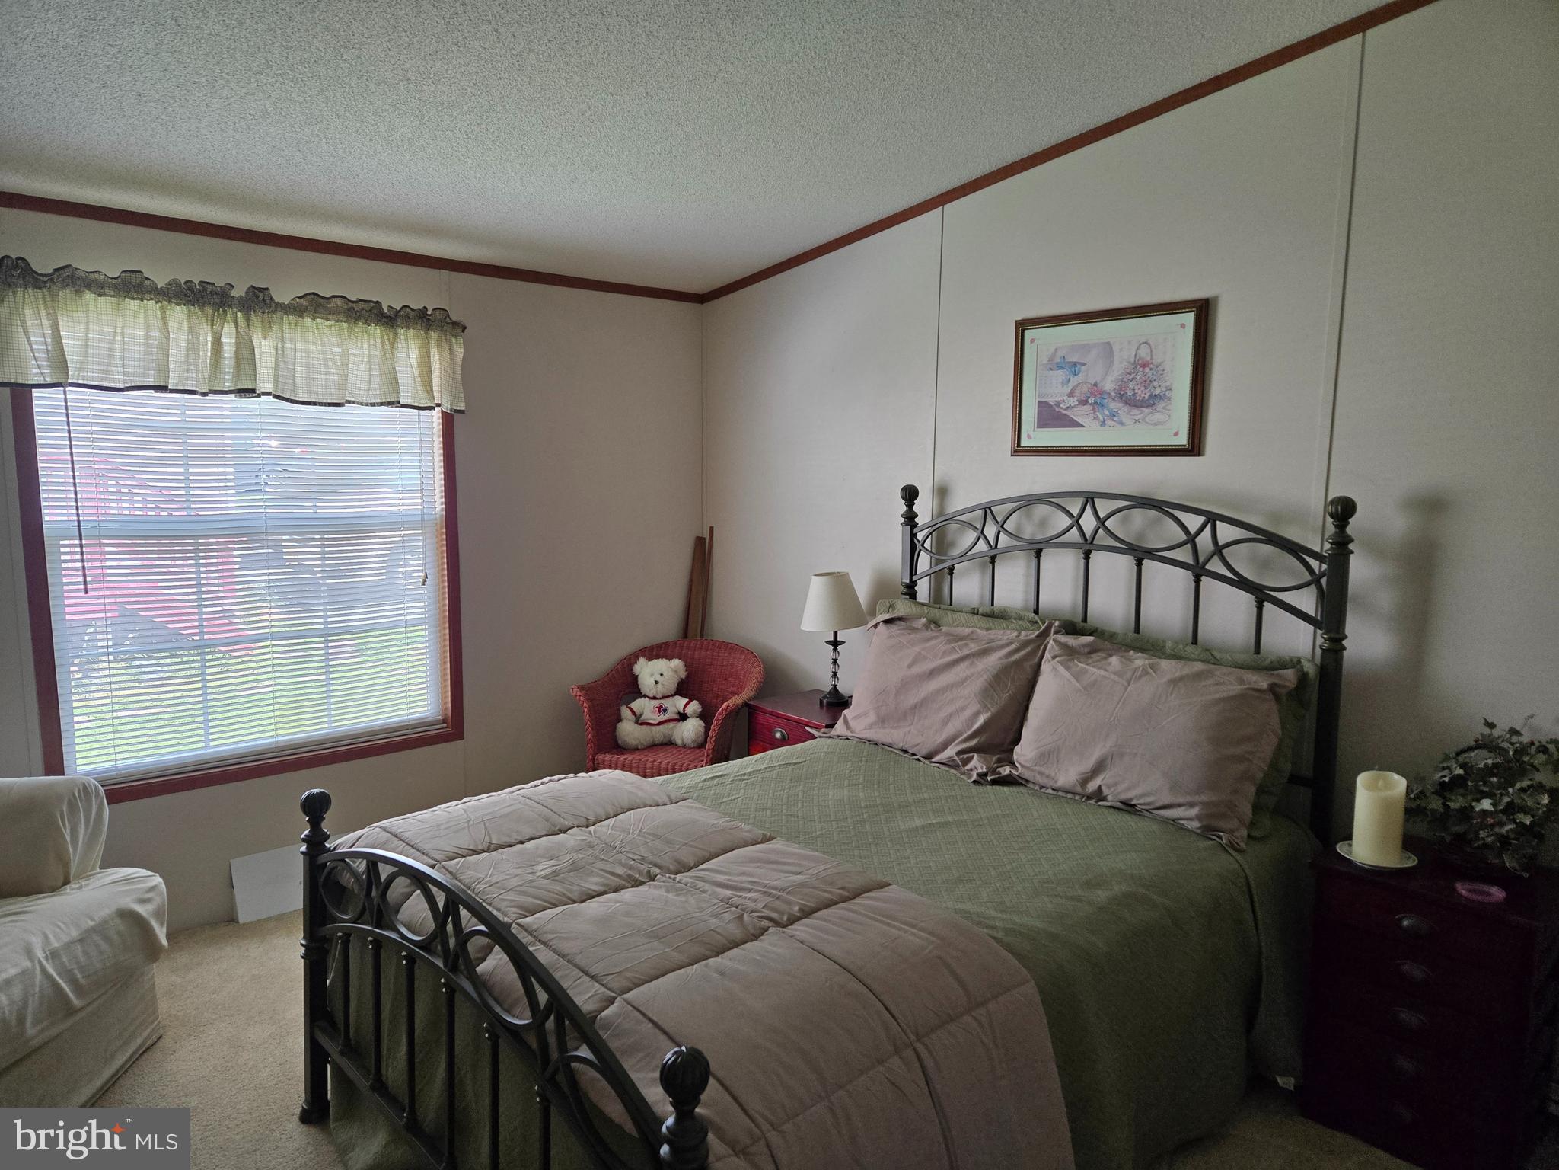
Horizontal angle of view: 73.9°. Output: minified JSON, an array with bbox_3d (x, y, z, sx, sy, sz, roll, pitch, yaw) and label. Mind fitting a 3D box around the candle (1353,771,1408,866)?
[{"bbox_3d":[1.316,0.511,2.268,0.094,0.174,0.094,-6,10,-42],"label":"candle"}]

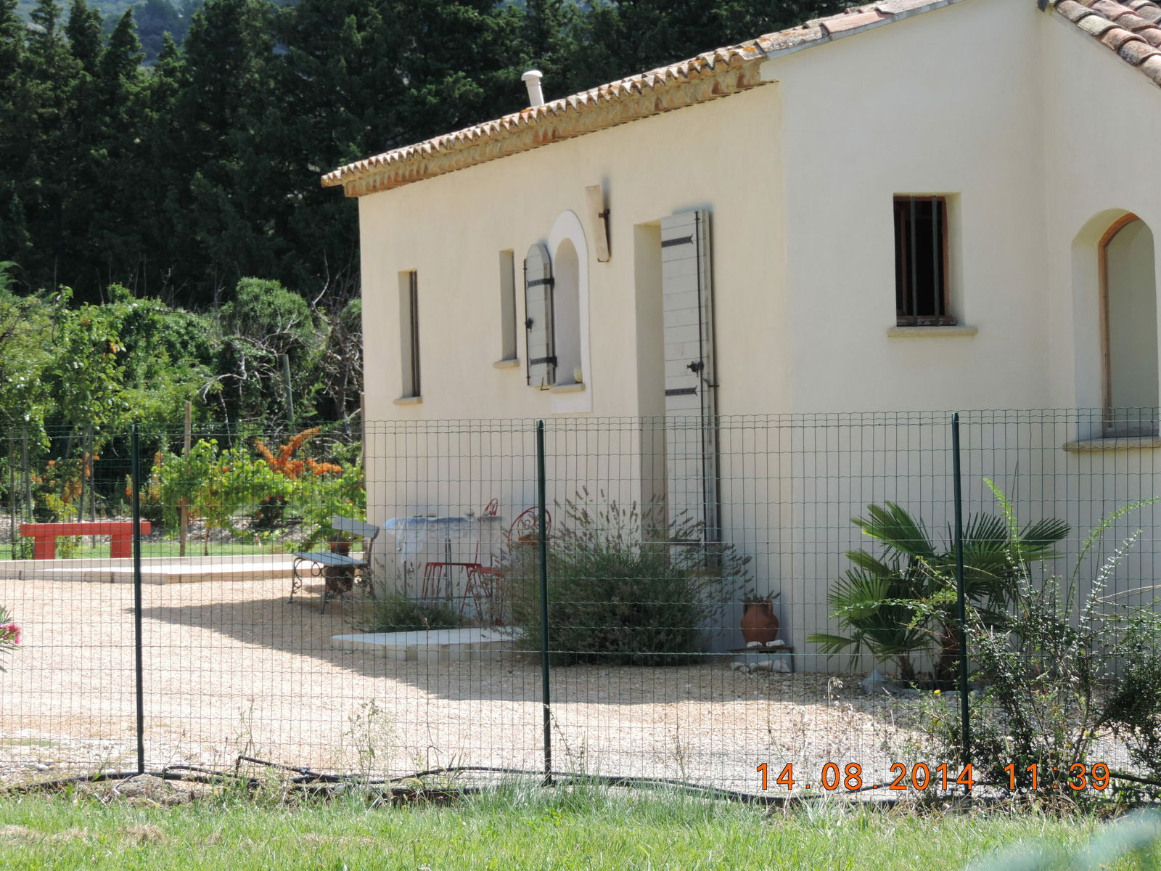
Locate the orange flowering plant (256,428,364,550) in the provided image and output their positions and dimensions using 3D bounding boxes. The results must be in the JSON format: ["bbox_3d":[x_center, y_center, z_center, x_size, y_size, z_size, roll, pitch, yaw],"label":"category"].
[{"bbox_3d":[-3.104,0.620,52.000,1.250,1.420,1.150,-2,0,0],"label":"orange flowering plant"}]

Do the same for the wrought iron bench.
[{"bbox_3d":[-1.902,0.999,35.100,0.440,0.690,1.320,-1,1,-16],"label":"wrought iron bench"}]

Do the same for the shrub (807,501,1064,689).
[{"bbox_3d":[1.970,0.870,24.900,1.420,1.020,1.300,-2,0,0],"label":"shrub"}]

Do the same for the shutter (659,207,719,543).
[{"bbox_3d":[0.664,-0.271,27.949,0.046,2.192,0.822,-1,0,-16],"label":"shutter"}]

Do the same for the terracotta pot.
[{"bbox_3d":[1.039,1.086,26.200,0.220,0.265,0.220,-2,0,0],"label":"terracotta pot"}]

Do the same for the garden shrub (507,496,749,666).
[{"bbox_3d":[0.278,0.876,27.500,1.500,1.050,1.300,-2,0,0],"label":"garden shrub"}]

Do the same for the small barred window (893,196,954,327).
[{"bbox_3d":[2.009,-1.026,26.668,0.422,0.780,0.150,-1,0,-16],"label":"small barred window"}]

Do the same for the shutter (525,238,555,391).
[{"bbox_3d":[-0.288,-0.828,31.188,0.040,0.981,0.460,-1,0,-16],"label":"shutter"}]

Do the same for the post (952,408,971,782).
[{"bbox_3d":[1.499,0.658,17.800,0.032,1.490,0.032,-2,0,26],"label":"post"}]

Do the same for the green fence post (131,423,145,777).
[{"bbox_3d":[-1.907,0.705,19.500,0.032,1.500,0.032,-2,0,26],"label":"green fence post"}]

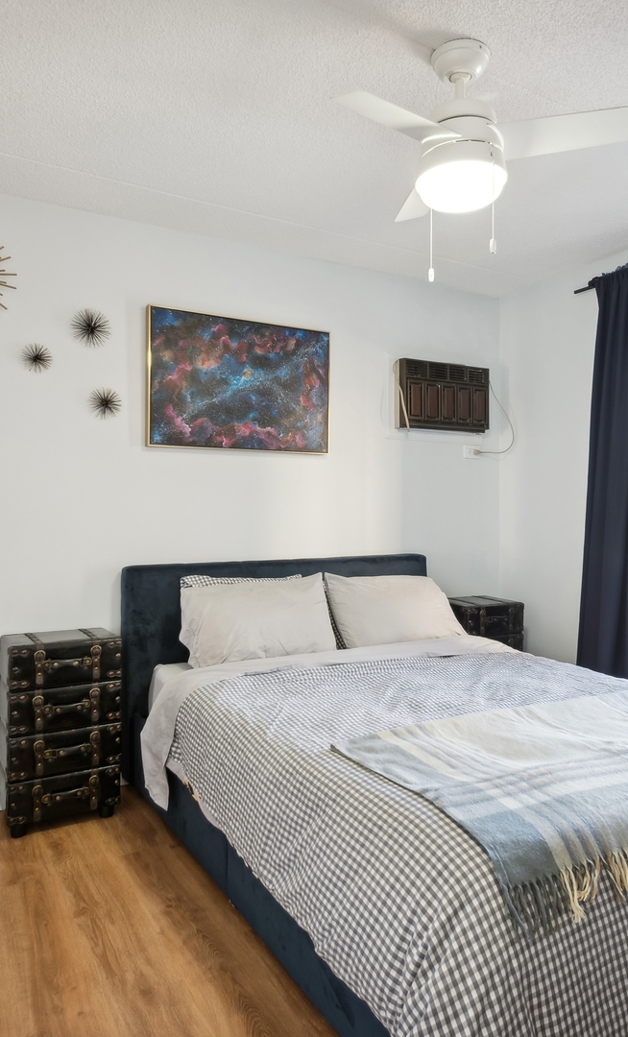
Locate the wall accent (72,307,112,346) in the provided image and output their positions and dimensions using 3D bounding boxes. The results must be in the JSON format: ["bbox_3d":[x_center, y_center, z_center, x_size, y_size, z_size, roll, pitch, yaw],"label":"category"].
[{"bbox_3d":[-0.923,-0.793,2.692,0.160,0.160,0.085,0,1,-29],"label":"wall accent"}]

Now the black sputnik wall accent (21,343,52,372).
[{"bbox_3d":[-1.105,-0.642,2.593,0.112,0.116,0.055,0,0,-29],"label":"black sputnik wall accent"}]

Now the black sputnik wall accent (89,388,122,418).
[{"bbox_3d":[-0.870,-0.483,2.720,0.130,0.130,0.060,0,0,-29],"label":"black sputnik wall accent"}]

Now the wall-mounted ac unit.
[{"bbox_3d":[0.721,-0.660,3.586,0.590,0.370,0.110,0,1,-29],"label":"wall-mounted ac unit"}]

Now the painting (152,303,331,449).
[{"bbox_3d":[-0.324,-0.614,3.026,0.900,0.610,0.043,0,0,-29],"label":"painting"}]

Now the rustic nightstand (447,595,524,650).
[{"bbox_3d":[0.901,0.797,3.553,0.405,0.690,0.290,0,0,-29],"label":"rustic nightstand"}]

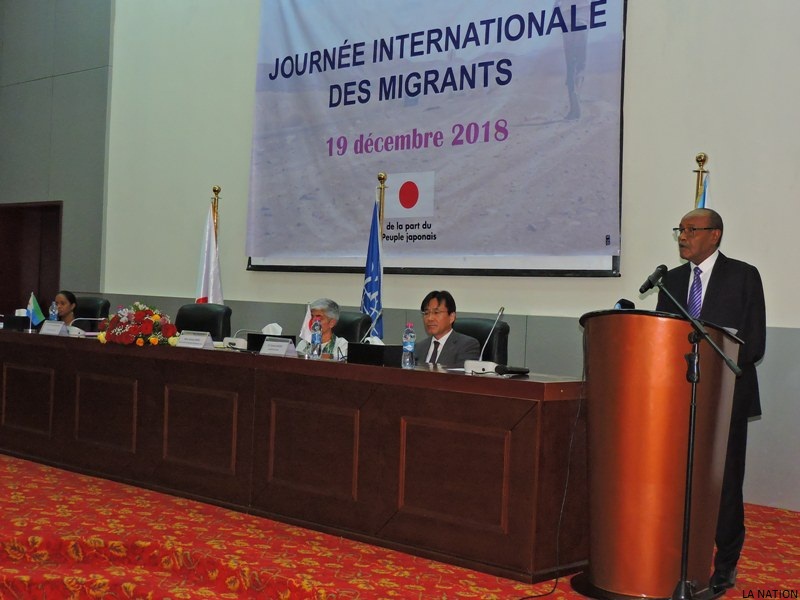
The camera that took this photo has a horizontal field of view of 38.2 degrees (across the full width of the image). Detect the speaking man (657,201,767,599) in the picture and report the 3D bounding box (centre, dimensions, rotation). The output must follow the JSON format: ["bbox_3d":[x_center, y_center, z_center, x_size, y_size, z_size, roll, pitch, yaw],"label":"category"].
[{"bbox_3d":[1.426,0.435,5.268,0.390,1.720,0.520,2,0,-42],"label":"speaking man"}]

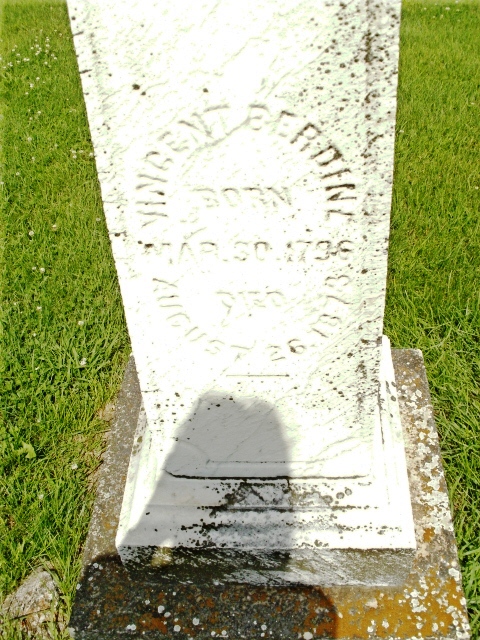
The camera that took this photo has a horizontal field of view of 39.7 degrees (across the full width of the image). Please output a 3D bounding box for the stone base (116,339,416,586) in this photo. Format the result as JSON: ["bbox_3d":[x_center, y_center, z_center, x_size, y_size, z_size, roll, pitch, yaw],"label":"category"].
[{"bbox_3d":[0.059,0.250,1.395,0.540,0.265,0.506,-1,47,6],"label":"stone base"}]

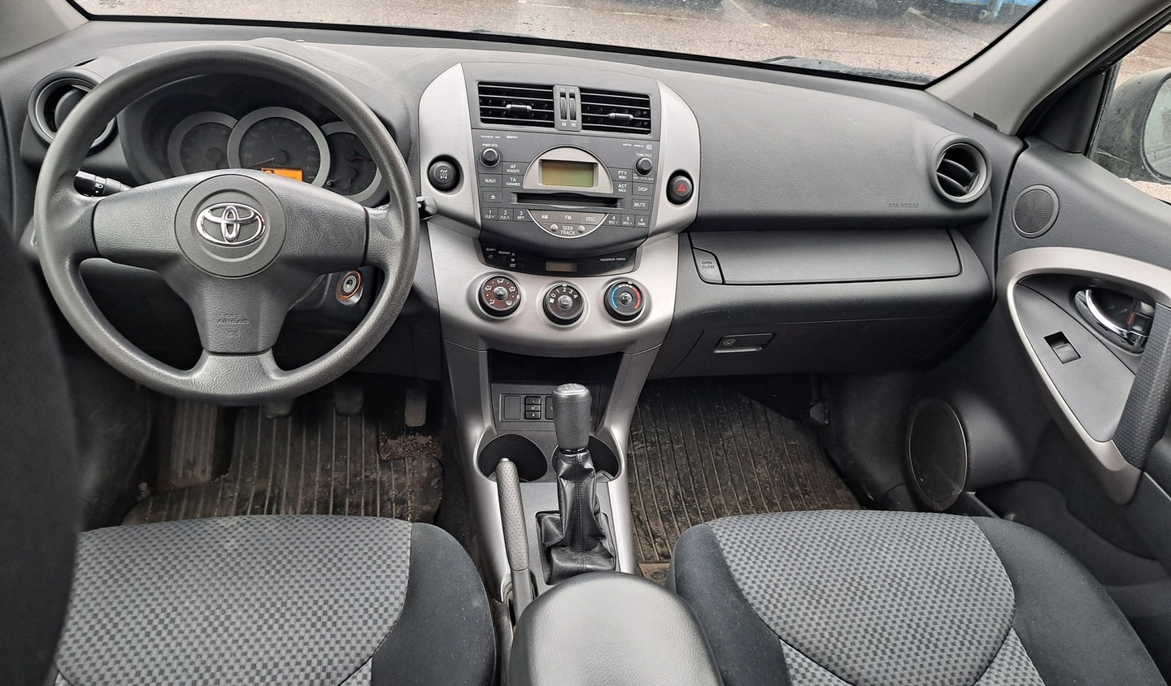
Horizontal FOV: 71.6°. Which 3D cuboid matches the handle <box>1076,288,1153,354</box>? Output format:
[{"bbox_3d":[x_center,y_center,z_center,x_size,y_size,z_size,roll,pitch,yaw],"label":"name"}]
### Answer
[{"bbox_3d":[0.670,-0.027,1.030,0.037,0.057,0.110,-2,33,-15],"label":"handle"}]

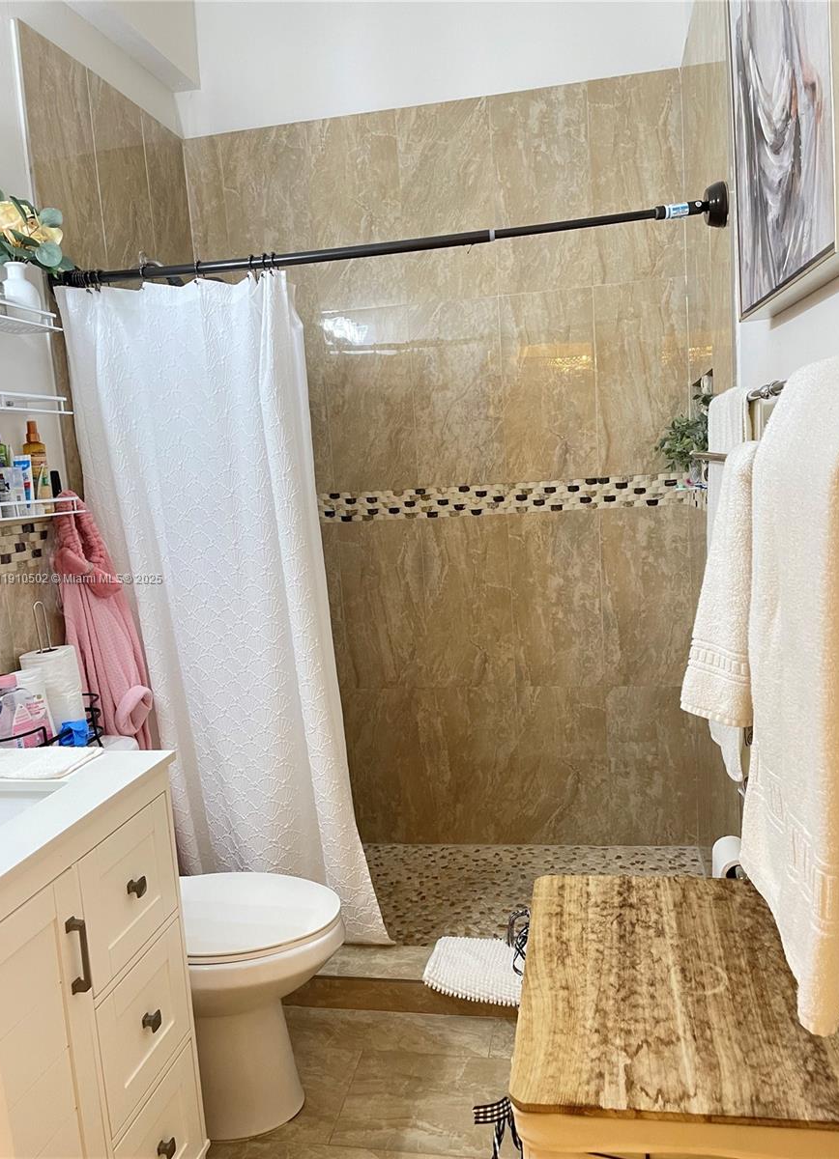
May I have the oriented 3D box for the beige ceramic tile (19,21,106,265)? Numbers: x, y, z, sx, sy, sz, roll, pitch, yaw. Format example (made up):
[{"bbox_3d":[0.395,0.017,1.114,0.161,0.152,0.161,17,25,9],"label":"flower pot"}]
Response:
[{"bbox_3d":[-0.920,-1.069,2.272,0.010,0.608,0.303,-2,8,11],"label":"beige ceramic tile"}]

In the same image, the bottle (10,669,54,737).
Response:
[{"bbox_3d":[-0.840,0.286,1.887,0.080,0.185,0.055,-10,10,-39],"label":"bottle"}]

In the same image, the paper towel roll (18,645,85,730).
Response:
[{"bbox_3d":[-0.841,0.298,2.014,0.121,0.270,0.121,-3,8,0],"label":"paper towel roll"}]

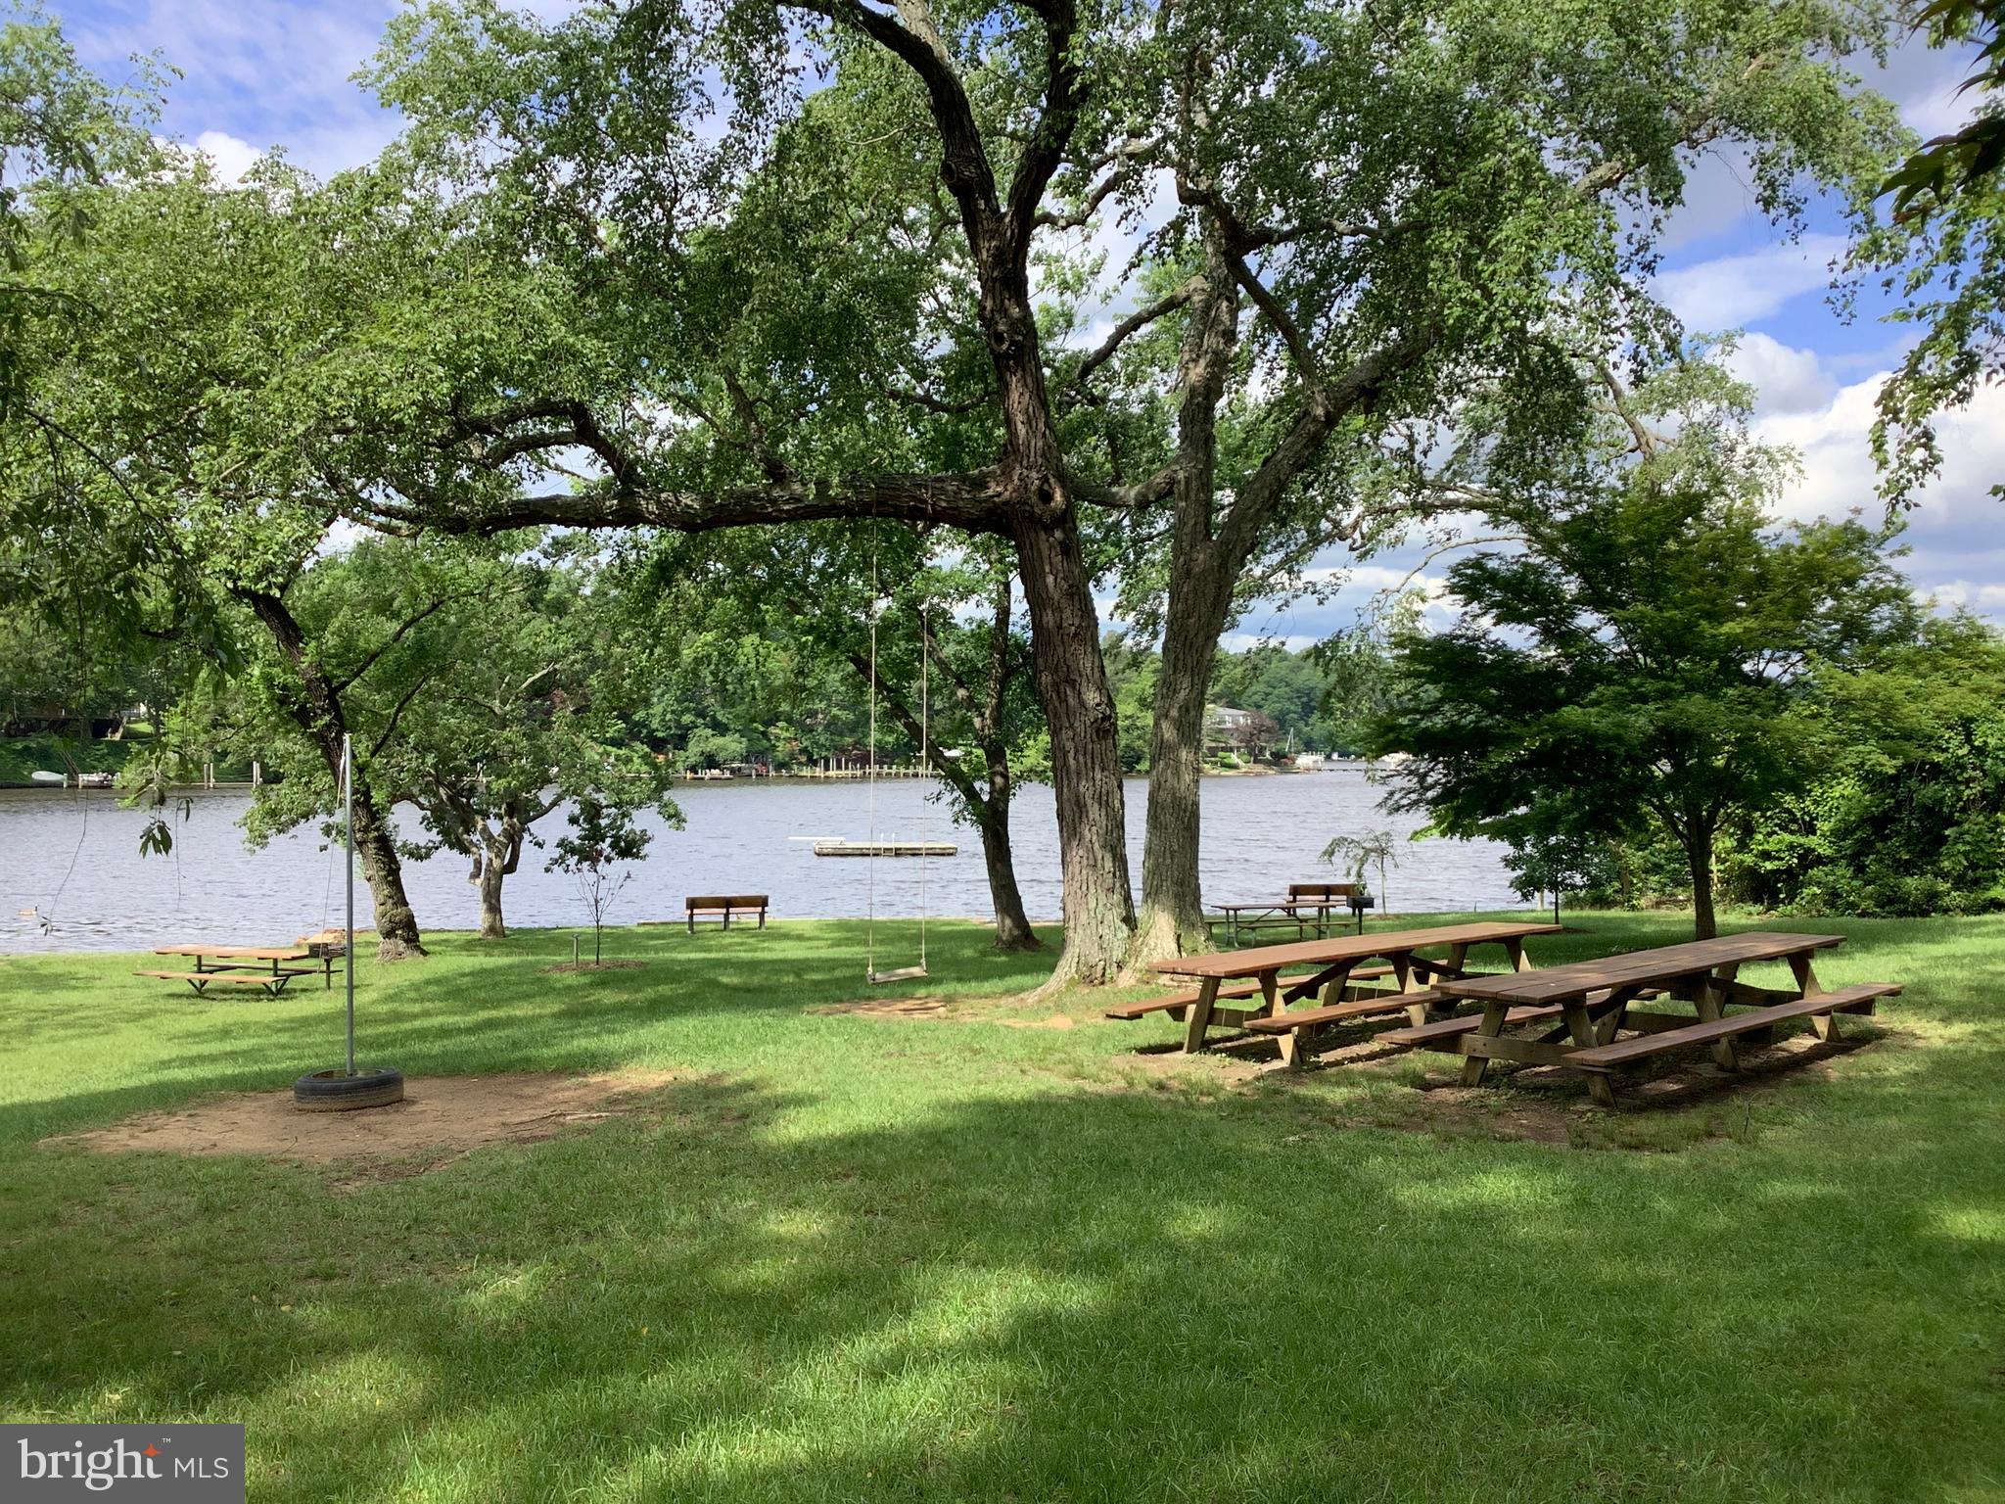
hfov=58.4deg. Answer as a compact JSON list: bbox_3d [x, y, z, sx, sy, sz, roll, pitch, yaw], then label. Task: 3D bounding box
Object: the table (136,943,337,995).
[{"bbox_3d":[-12.950,3.790,30.500,2.700,0.760,1.620,0,0,19],"label":"table"}]

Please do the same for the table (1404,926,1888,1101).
[{"bbox_3d":[4.860,1.910,13.180,4.880,0.760,1.640,0,0,-44],"label":"table"}]

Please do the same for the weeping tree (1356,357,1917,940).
[{"bbox_3d":[9.850,-1.300,28.000,8.500,8.600,7.800,0,0,0],"label":"weeping tree"}]

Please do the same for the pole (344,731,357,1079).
[{"bbox_3d":[-4.540,1.120,12.500,0.048,2.440,0.048,0,0,0],"label":"pole"}]

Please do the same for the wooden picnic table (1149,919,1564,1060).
[{"bbox_3d":[3.110,1.990,14.950,4.800,0.760,1.630,0,0,-44],"label":"wooden picnic table"}]

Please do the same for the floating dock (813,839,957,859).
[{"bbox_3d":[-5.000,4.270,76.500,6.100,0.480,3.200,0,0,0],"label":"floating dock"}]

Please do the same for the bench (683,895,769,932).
[{"bbox_3d":[-5.830,3.420,38.000,1.830,0.800,0.620,0,0,-16],"label":"bench"}]

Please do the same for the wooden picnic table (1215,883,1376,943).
[{"bbox_3d":[5.200,3.300,34.000,2.460,0.760,1.720,0,0,-18],"label":"wooden picnic table"}]

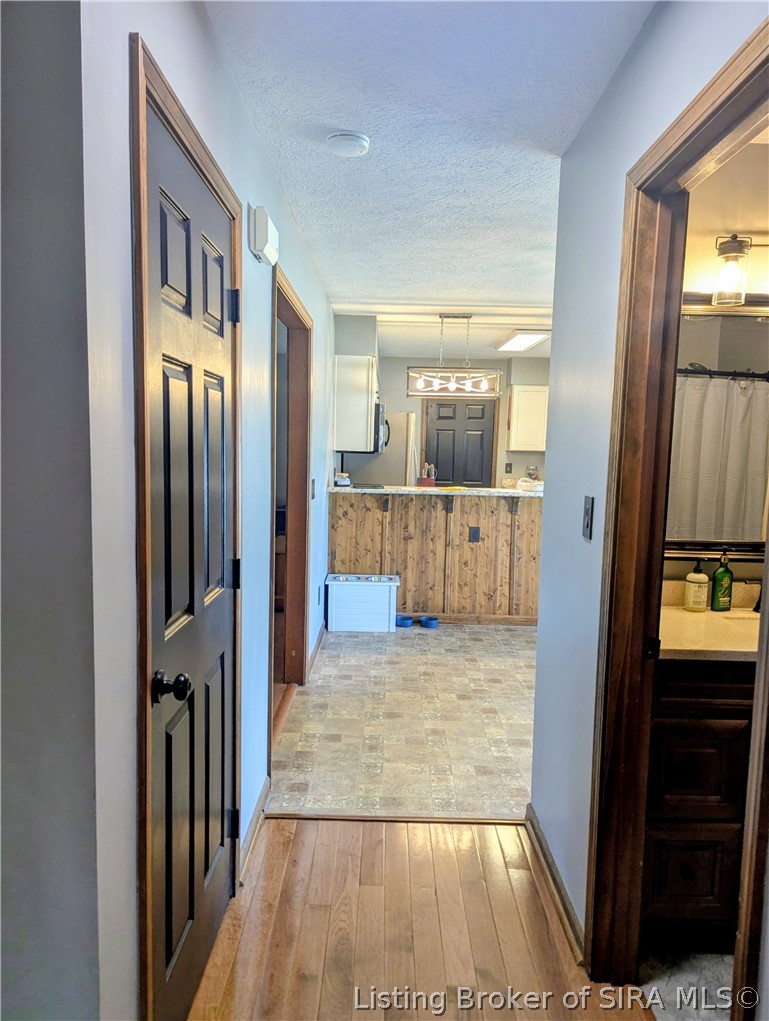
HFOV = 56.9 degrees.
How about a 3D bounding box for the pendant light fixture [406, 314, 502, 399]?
[{"bbox_3d":[0.560,-1.243,5.743,0.750,0.660,0.230,1,6,0],"label":"pendant light fixture"}]

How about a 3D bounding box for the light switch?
[{"bbox_3d":[0.592,0.021,2.056,0.014,0.119,0.076,1,6,0],"label":"light switch"}]

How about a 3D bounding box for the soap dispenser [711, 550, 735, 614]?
[{"bbox_3d":[1.097,0.227,2.301,0.066,0.205,0.063,5,7,35],"label":"soap dispenser"}]

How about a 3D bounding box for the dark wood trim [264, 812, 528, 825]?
[{"bbox_3d":[0.044,1.177,2.709,1.000,0.015,0.033,1,6,0],"label":"dark wood trim"}]

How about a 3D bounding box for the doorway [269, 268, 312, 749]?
[{"bbox_3d":[-0.508,0.022,3.512,0.140,2.100,1.300,1,6,0],"label":"doorway"}]

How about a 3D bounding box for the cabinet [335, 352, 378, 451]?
[{"bbox_3d":[-0.244,-0.901,6.042,0.325,0.780,0.400,1,6,0],"label":"cabinet"}]

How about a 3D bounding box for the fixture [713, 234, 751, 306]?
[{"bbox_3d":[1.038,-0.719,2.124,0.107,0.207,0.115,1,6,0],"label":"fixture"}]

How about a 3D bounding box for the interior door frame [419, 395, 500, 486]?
[{"bbox_3d":[0.923,-0.476,8.822,0.950,2.100,0.140,1,6,0],"label":"interior door frame"}]

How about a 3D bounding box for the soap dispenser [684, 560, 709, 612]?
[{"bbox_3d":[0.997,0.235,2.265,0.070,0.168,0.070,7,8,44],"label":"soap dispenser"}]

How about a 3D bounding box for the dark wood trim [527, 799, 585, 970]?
[{"bbox_3d":[0.553,1.196,2.356,0.024,0.074,0.760,1,6,0],"label":"dark wood trim"}]

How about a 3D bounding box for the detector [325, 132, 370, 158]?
[{"bbox_3d":[-0.120,-1.235,2.400,0.142,0.042,0.142,1,6,0],"label":"detector"}]

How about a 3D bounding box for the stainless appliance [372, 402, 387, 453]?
[{"bbox_3d":[-0.204,-0.731,6.359,0.410,0.420,0.760,1,6,0],"label":"stainless appliance"}]

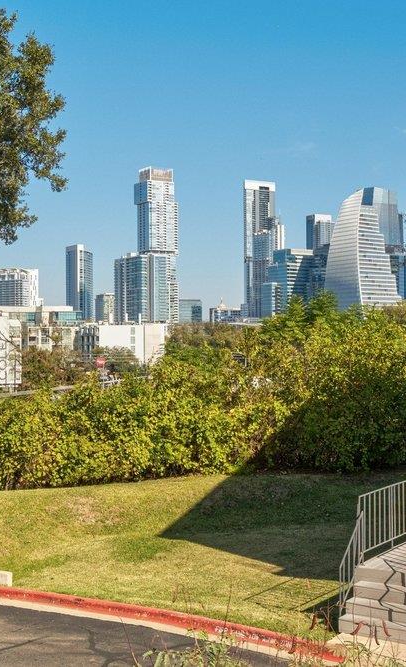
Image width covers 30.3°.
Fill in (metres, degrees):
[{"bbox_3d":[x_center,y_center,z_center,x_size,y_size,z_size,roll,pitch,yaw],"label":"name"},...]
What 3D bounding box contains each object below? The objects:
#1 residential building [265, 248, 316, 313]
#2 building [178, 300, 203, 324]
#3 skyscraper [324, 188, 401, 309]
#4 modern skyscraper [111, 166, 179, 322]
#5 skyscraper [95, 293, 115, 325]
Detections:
[{"bbox_3d":[109.000,-46.000,932.000,42.000,117.000,44.000,0,0,-30],"label":"residential building"},{"bbox_3d":[-18.000,-20.000,1060.000,33.000,54.000,29.000,0,0,-30],"label":"building"},{"bbox_3d":[188.000,-76.000,873.000,60.000,178.000,60.000,0,0,-30],"label":"skyscraper"},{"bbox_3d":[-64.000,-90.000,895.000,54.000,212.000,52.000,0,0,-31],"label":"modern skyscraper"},{"bbox_3d":[-157.000,-27.500,1230.000,26.000,77.000,30.000,0,0,-31],"label":"skyscraper"}]

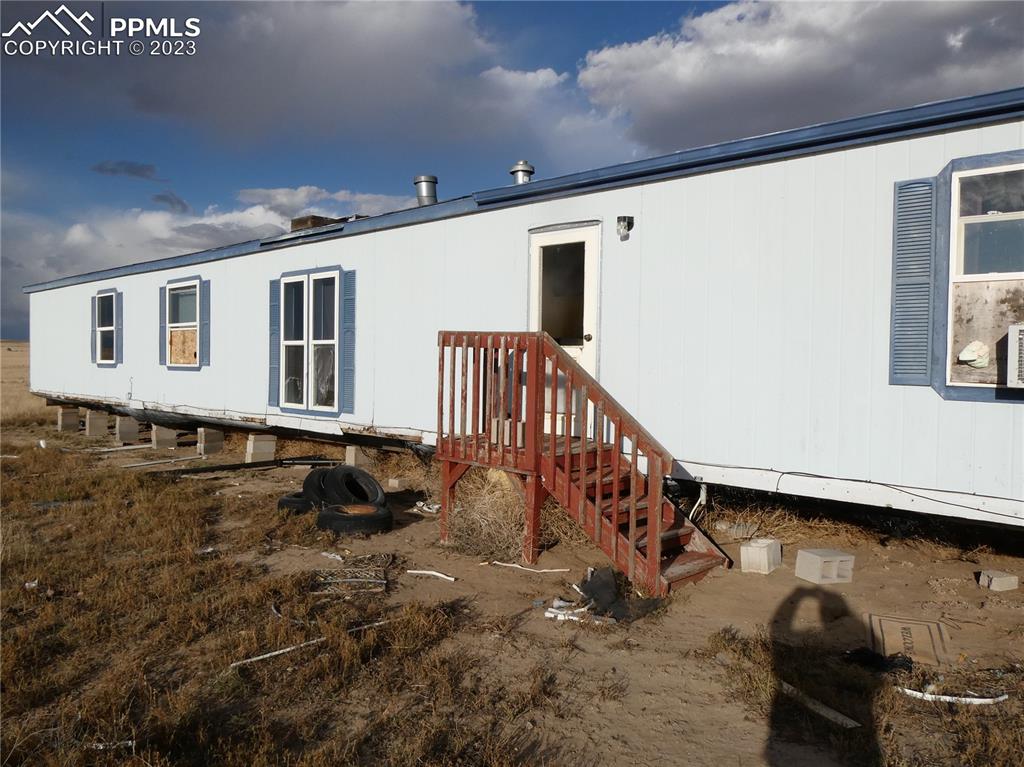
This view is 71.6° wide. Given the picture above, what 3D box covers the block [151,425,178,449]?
[{"bbox_3d":[-6.904,1.015,14.101,0.194,0.520,0.397,3,4,41],"label":"block"}]

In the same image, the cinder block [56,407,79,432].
[{"bbox_3d":[-11.033,0.905,17.699,0.194,0.590,0.397,3,4,41],"label":"cinder block"}]

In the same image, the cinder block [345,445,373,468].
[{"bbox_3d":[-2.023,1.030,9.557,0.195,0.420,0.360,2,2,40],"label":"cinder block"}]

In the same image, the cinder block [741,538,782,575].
[{"bbox_3d":[1.968,1.354,5.593,0.196,0.196,0.397,1,0,34],"label":"cinder block"}]

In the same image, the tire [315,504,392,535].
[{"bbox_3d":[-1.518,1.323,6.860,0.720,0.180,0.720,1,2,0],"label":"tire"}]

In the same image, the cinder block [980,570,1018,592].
[{"bbox_3d":[3.548,1.437,5.186,0.197,0.097,0.140,1,2,-4],"label":"cinder block"}]

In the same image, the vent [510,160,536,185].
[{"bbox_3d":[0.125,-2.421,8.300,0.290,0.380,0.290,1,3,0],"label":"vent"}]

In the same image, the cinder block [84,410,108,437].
[{"bbox_3d":[-9.803,0.923,16.773,0.195,0.606,0.397,2,2,41],"label":"cinder block"}]

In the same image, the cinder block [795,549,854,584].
[{"bbox_3d":[2.342,1.367,5.298,0.395,0.197,0.197,7,0,-28],"label":"cinder block"}]

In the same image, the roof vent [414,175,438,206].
[{"bbox_3d":[-1.113,-2.460,9.207,0.300,0.460,0.300,1,2,0],"label":"roof vent"}]

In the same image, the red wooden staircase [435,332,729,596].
[{"bbox_3d":[0.536,0.503,5.942,2.350,1.838,0.991,3,4,41],"label":"red wooden staircase"}]

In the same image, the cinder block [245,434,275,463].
[{"bbox_3d":[-4.096,1.061,11.602,0.194,0.480,0.397,3,4,41],"label":"cinder block"}]

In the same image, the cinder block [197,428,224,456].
[{"bbox_3d":[-5.467,1.039,12.925,0.195,0.487,0.397,2,2,36],"label":"cinder block"}]

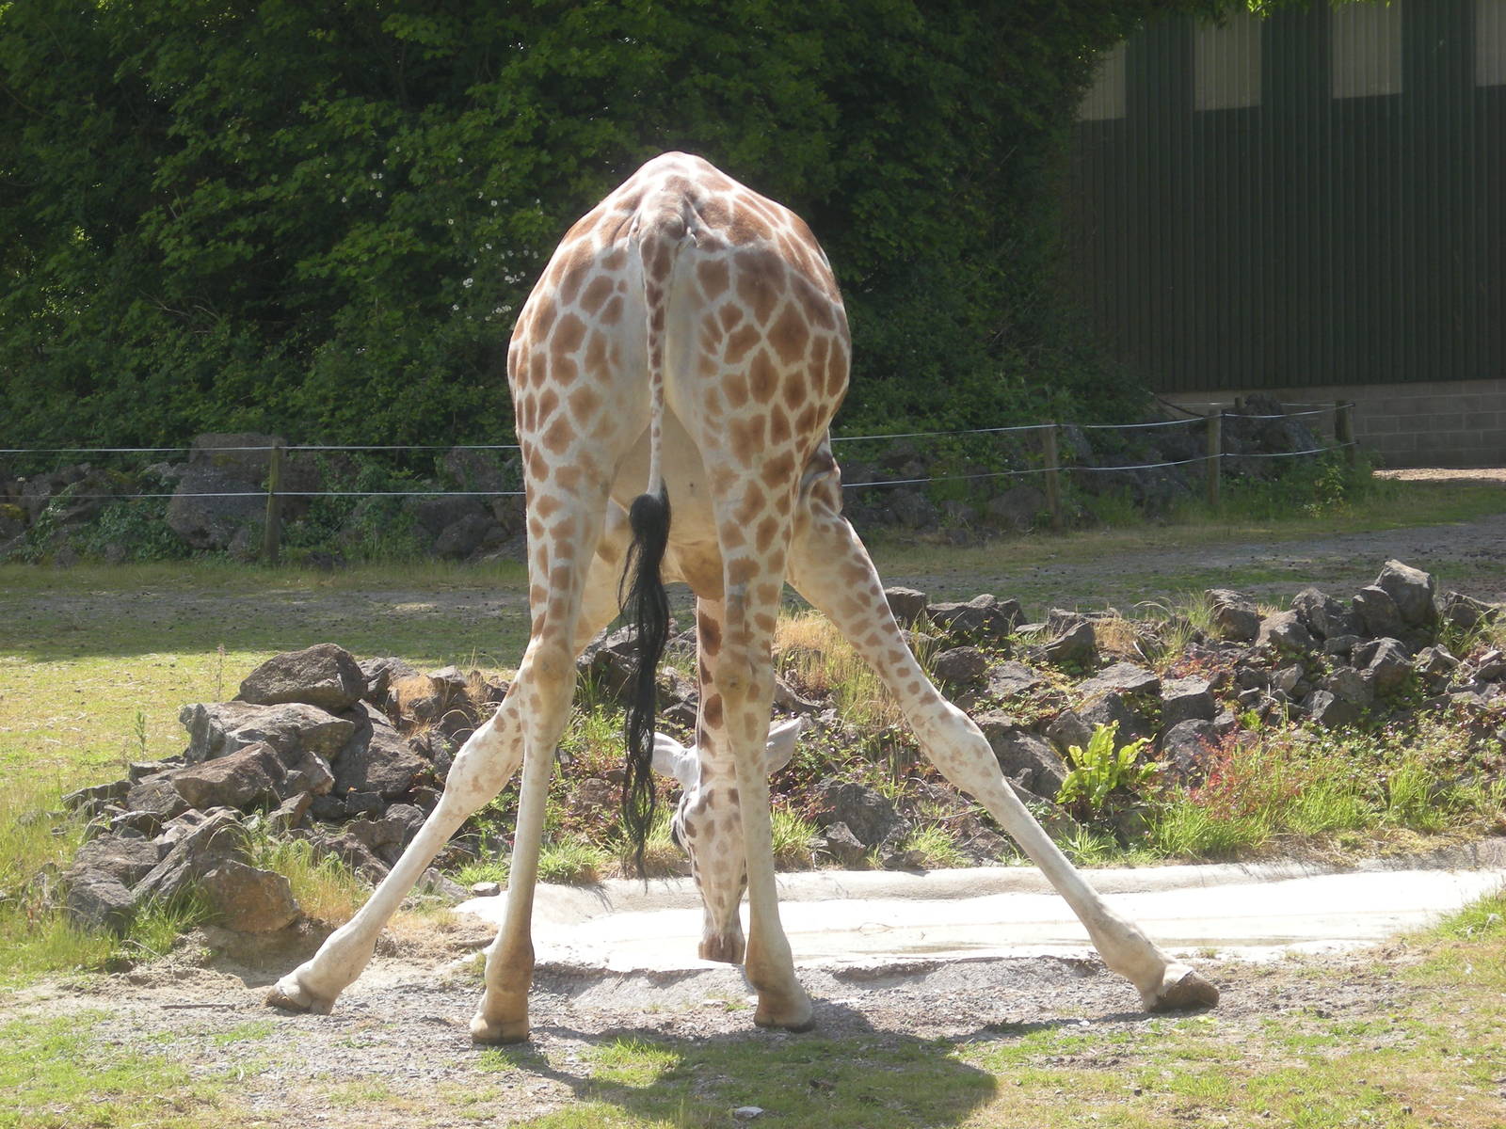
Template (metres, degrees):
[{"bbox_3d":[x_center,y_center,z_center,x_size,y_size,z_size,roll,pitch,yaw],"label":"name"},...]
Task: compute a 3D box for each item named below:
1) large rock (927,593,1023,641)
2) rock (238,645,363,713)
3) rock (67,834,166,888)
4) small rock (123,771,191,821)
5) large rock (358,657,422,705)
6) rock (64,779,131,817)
[{"bbox_3d":[0.925,0.221,19.100,0.397,0.201,0.280,0,-1,0],"label":"large rock"},{"bbox_3d":[-1.798,0.450,18.200,0.506,0.267,0.380,0,0,0],"label":"rock"},{"bbox_3d":[-2.204,1.025,15.800,0.342,0.191,0.280,0,-1,0],"label":"rock"},{"bbox_3d":[-2.281,0.886,17.500,0.257,0.180,0.220,0,-1,0],"label":"small rock"},{"bbox_3d":[-1.488,0.477,18.700,0.246,0.207,0.220,0,0,0],"label":"large rock"},{"bbox_3d":[-2.573,0.917,17.900,0.272,0.152,0.220,0,0,0],"label":"rock"}]

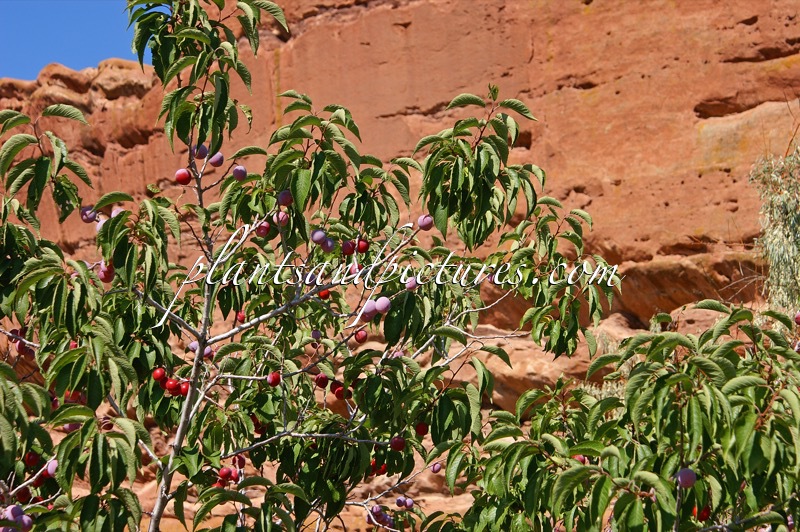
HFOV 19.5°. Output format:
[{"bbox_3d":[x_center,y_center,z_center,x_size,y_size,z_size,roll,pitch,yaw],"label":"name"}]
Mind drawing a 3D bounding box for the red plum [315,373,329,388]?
[{"bbox_3d":[-0.150,0.218,4.450,0.026,0.029,0.026,0,-9,0],"label":"red plum"}]

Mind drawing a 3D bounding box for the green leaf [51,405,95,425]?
[{"bbox_3d":[-0.578,0.261,4.100,0.083,0.030,0.034,-12,-5,-12],"label":"green leaf"}]

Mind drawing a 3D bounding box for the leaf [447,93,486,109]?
[{"bbox_3d":[0.123,-0.304,4.300,0.077,0.028,0.031,-3,-7,0],"label":"leaf"}]

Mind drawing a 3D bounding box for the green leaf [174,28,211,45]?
[{"bbox_3d":[-0.392,-0.431,4.400,0.074,0.025,0.032,-3,-6,-12],"label":"green leaf"}]

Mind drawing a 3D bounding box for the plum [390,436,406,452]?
[{"bbox_3d":[-0.003,0.333,4.350,0.028,0.027,0.028,0,-9,0],"label":"plum"}]

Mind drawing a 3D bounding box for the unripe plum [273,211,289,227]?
[{"bbox_3d":[-0.223,-0.089,4.350,0.028,0.028,0.028,0,-9,0],"label":"unripe plum"}]

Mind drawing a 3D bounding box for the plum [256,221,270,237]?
[{"bbox_3d":[-0.258,-0.069,4.400,0.028,0.030,0.028,0,-7,0],"label":"plum"}]

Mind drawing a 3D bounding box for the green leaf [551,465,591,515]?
[{"bbox_3d":[0.300,0.390,4.050,0.035,0.106,0.042,40,0,-14],"label":"green leaf"}]

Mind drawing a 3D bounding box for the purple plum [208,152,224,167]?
[{"bbox_3d":[-0.347,-0.201,4.400,0.029,0.029,0.029,0,-7,0],"label":"purple plum"}]

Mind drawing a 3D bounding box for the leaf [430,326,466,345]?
[{"bbox_3d":[0.089,0.128,4.300,0.072,0.024,0.030,18,-7,0],"label":"leaf"}]

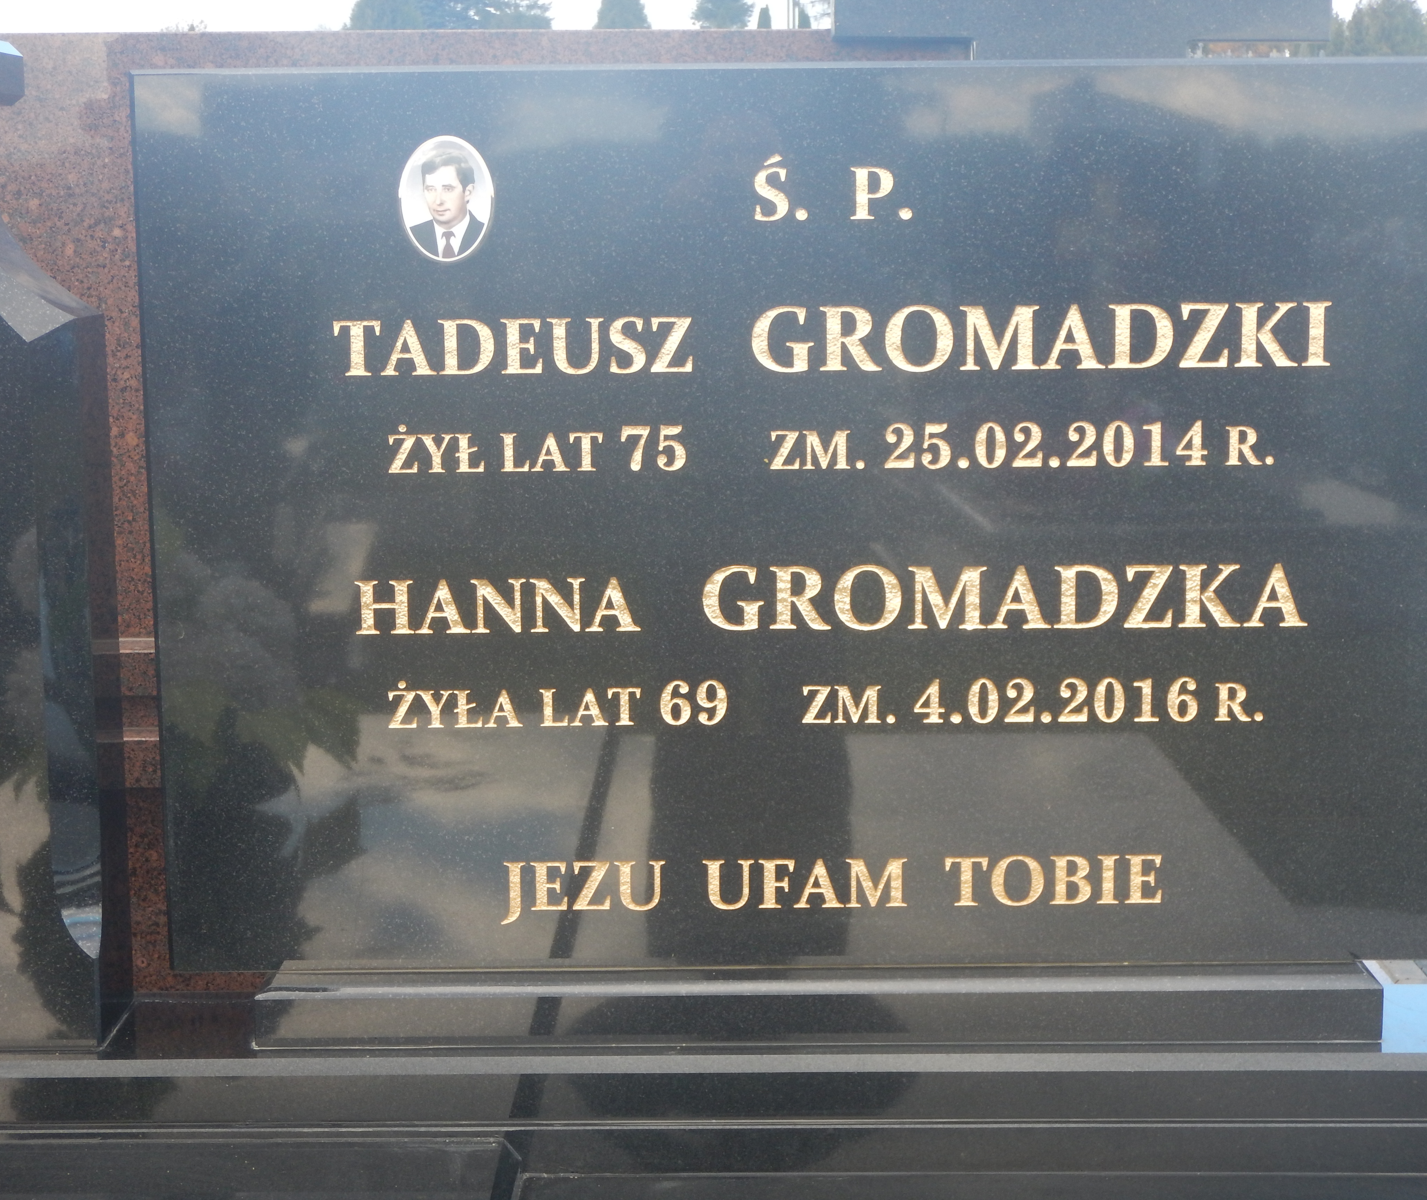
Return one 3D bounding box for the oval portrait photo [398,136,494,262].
[{"bbox_3d":[-0.253,-0.380,2.451,0.090,0.119,0.010,-1,8,0],"label":"oval portrait photo"}]

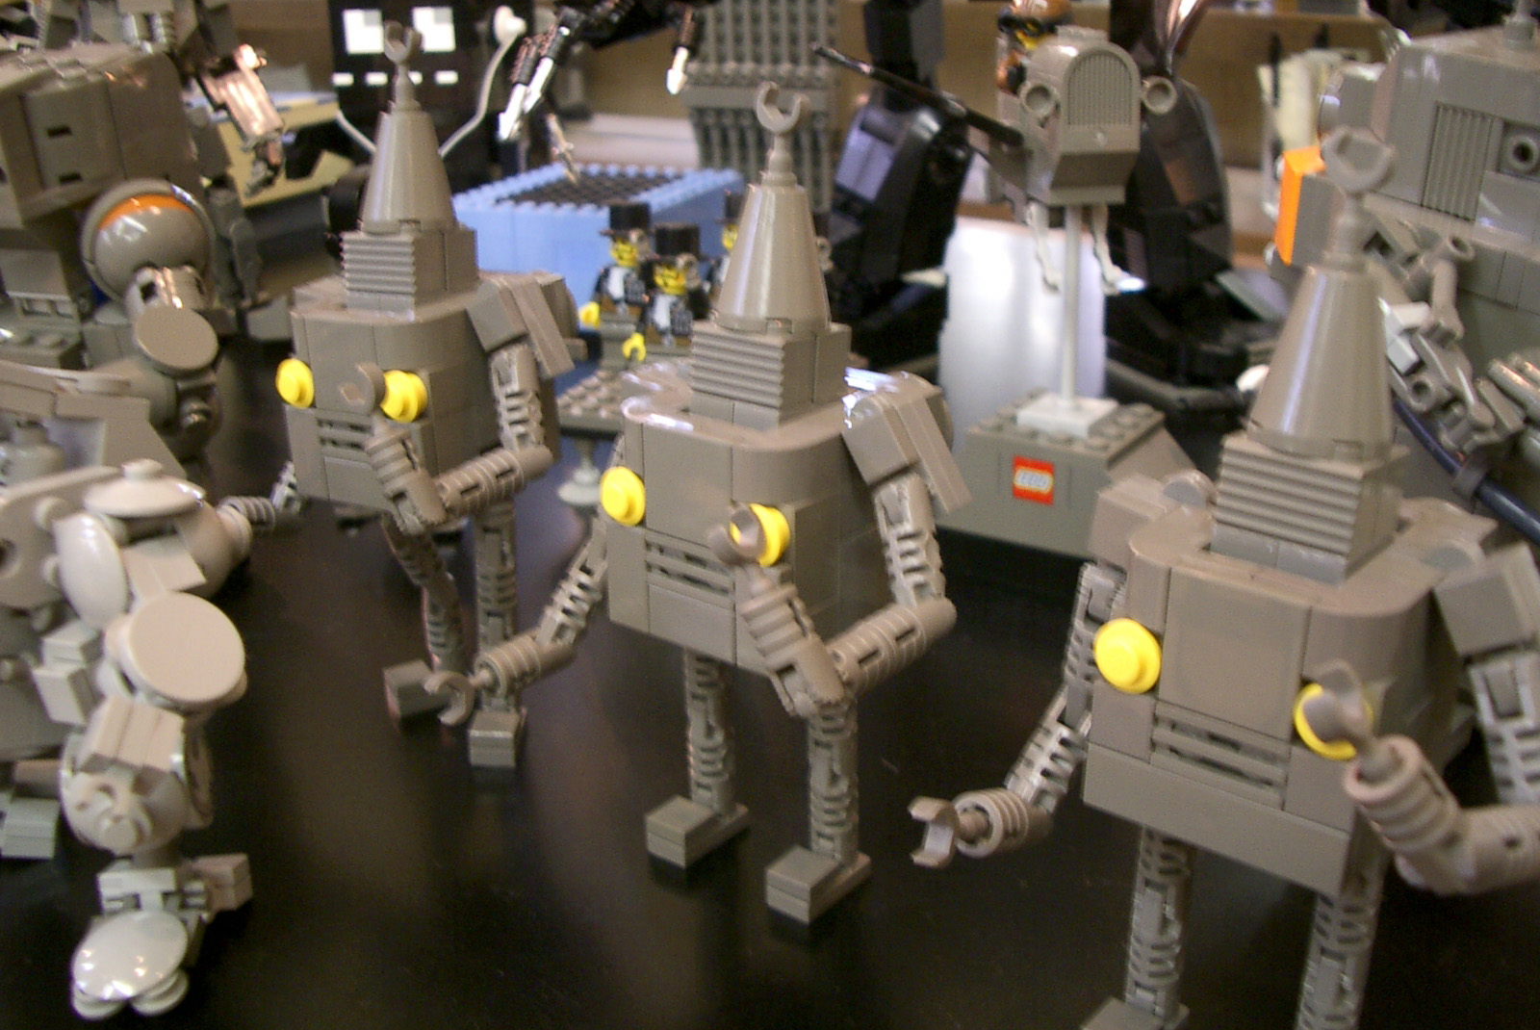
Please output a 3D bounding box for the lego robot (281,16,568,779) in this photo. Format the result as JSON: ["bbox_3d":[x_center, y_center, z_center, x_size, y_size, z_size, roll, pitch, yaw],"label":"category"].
[{"bbox_3d":[-0.065,-0.021,0.266,0.068,0.120,0.061,13,22,30],"label":"lego robot"}]

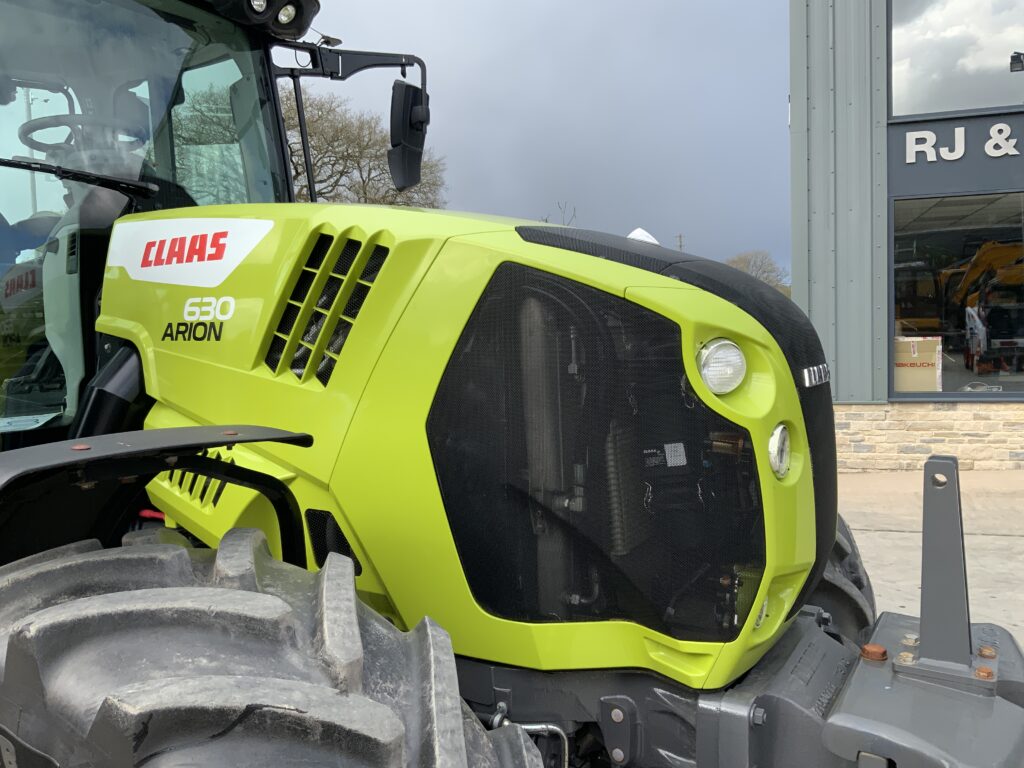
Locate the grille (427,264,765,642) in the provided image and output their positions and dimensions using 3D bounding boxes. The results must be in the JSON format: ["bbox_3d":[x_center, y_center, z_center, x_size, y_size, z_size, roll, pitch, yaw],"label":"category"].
[{"bbox_3d":[0.124,0.097,1.500,0.620,0.640,0.080,0,-1,25],"label":"grille"}]

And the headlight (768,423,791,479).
[{"bbox_3d":[0.422,0.107,1.388,0.045,0.090,0.088,-1,-1,32],"label":"headlight"}]

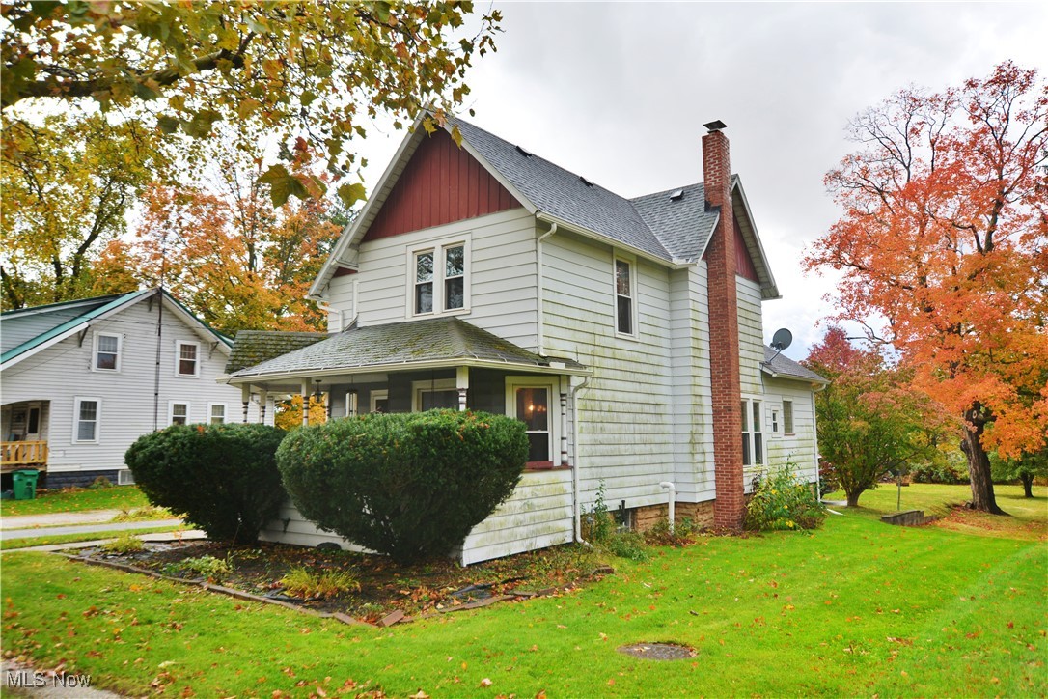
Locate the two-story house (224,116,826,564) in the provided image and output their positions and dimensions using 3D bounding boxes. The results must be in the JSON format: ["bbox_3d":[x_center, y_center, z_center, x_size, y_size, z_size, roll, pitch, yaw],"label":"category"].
[{"bbox_3d":[0.978,-0.369,19.265,8.200,8.750,15.700,-5,-8,36],"label":"two-story house"}]

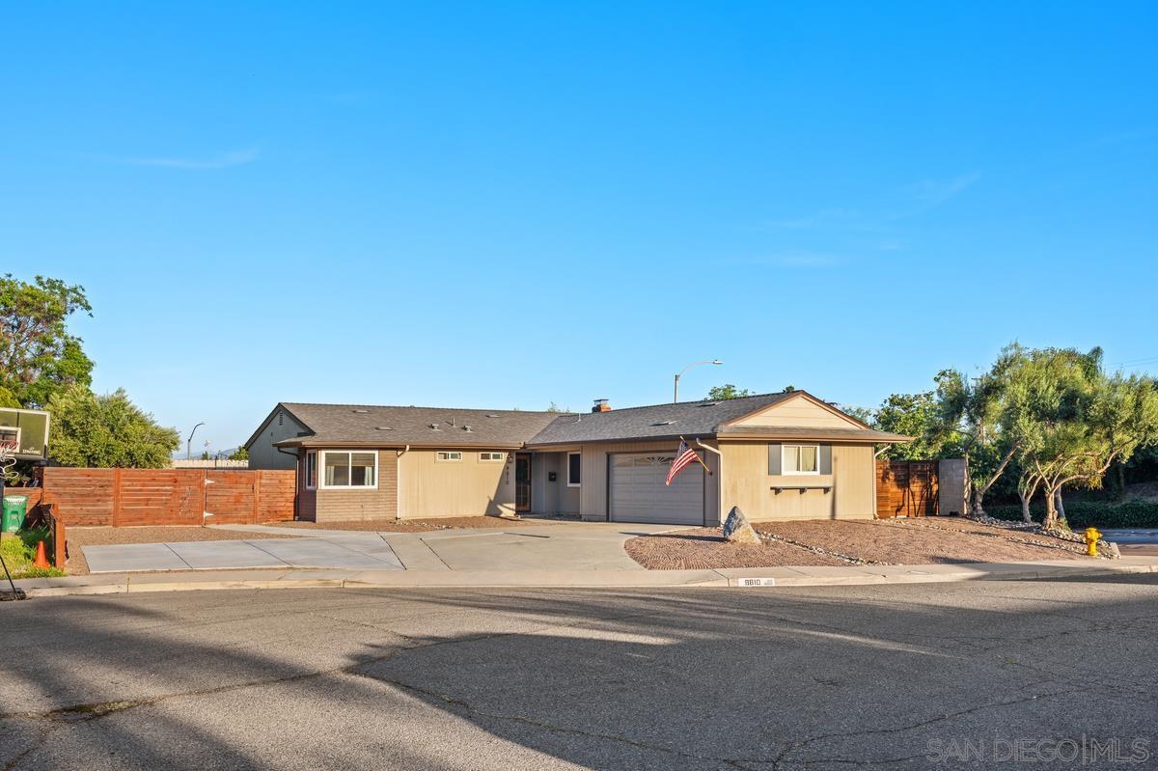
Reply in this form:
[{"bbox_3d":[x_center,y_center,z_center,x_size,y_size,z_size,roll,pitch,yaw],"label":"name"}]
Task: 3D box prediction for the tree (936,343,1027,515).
[{"bbox_3d":[13.533,1.483,32.938,3.600,5.750,3.500,-2,-6,22],"label":"tree"}]

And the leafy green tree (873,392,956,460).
[{"bbox_3d":[12.738,2.515,37.293,3.600,4.540,3.600,-2,-6,19],"label":"leafy green tree"}]

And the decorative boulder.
[{"bbox_3d":[4.163,3.568,25.456,0.970,0.970,0.750,-1,-5,9],"label":"decorative boulder"}]

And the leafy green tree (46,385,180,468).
[{"bbox_3d":[-17.920,2.481,37.770,5.200,5.060,5.200,2,-6,-25],"label":"leafy green tree"}]

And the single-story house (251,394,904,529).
[{"bbox_3d":[-1.595,2.478,34.894,16.100,4.300,19.300,3,-6,-33],"label":"single-story house"}]

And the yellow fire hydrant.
[{"bbox_3d":[13.006,3.956,25.167,0.450,0.720,0.360,-2,-5,17],"label":"yellow fire hydrant"}]

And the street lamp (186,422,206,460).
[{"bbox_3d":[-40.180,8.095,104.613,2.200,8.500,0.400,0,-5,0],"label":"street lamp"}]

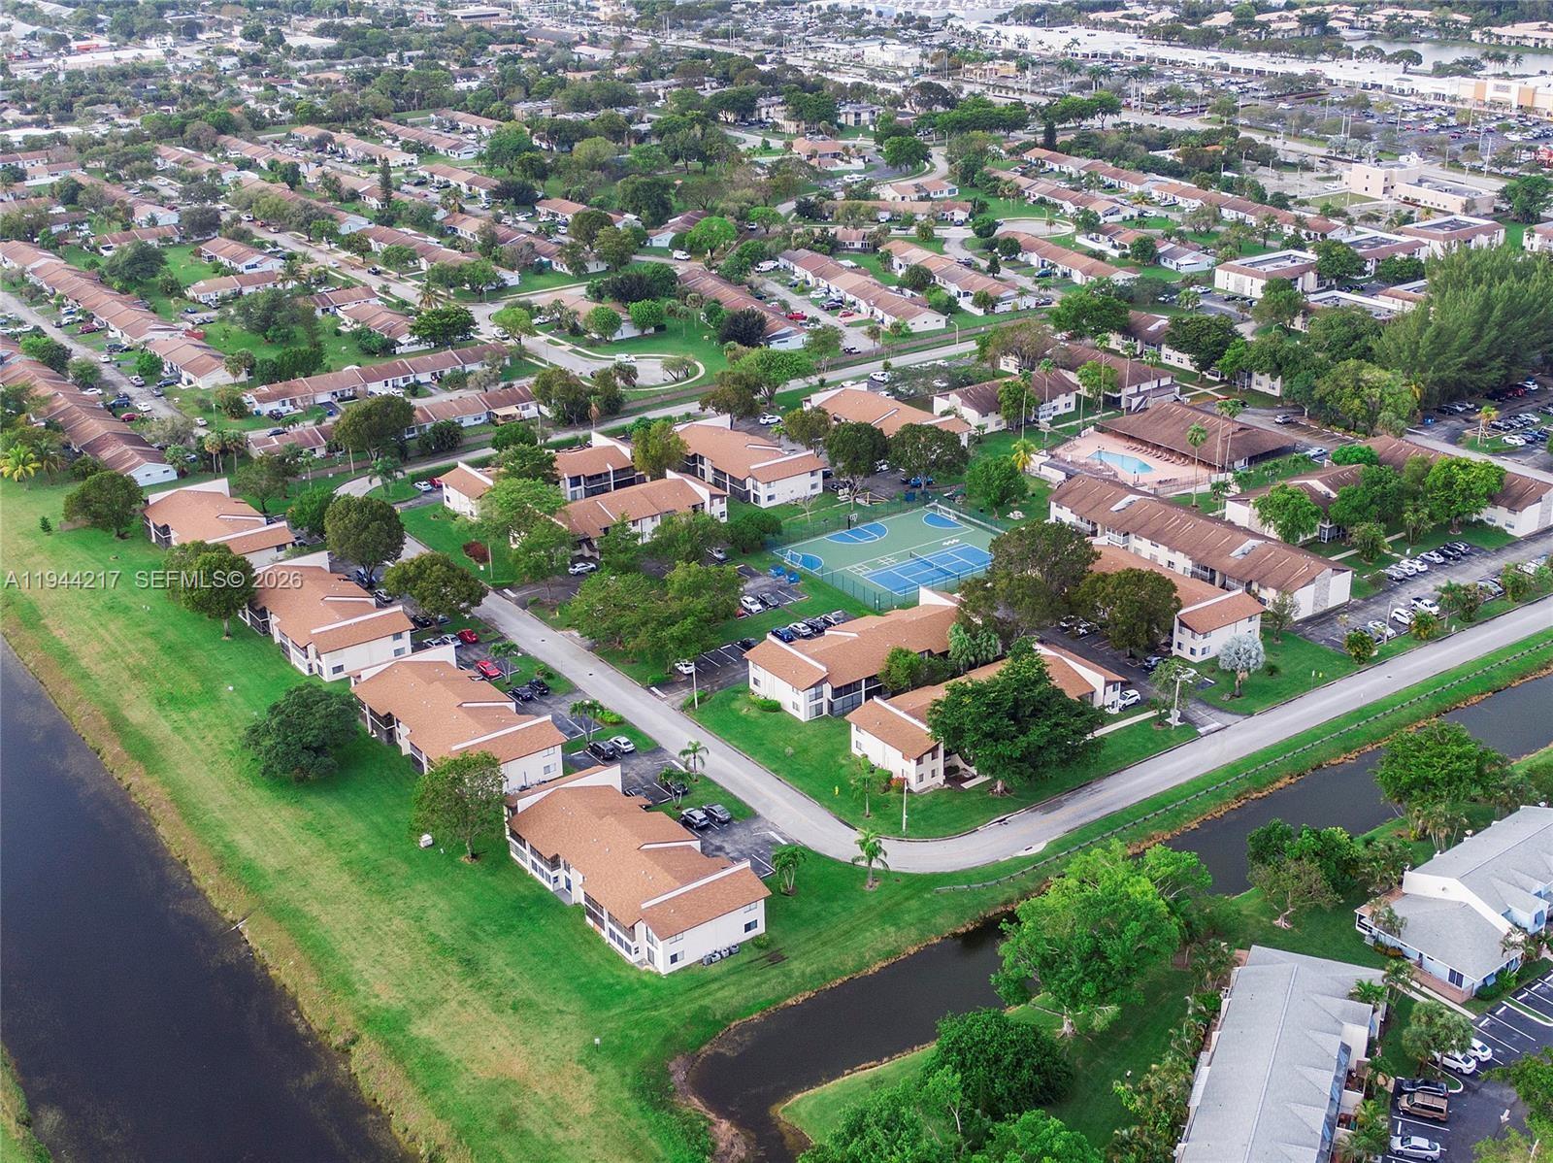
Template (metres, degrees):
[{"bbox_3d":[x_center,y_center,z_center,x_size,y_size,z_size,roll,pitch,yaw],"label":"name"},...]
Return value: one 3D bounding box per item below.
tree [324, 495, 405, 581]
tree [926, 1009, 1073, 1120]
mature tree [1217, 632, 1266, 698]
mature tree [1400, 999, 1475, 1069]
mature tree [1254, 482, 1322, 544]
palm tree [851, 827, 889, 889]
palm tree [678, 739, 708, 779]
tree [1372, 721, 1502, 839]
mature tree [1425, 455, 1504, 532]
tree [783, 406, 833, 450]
[{"bbox_3d":[-70.910,-6.580,317.680,13.480,15.350,13.480,-7,24,-12],"label":"tree"},{"bbox_3d":[23.210,49.550,191.200,15.040,7.120,14.640,2,23,7],"label":"tree"},{"bbox_3d":[68.413,12.400,269.895,7.100,9.900,7.000,-2,23,0],"label":"mature tree"},{"bbox_3d":[70.010,49.121,194.969,7.000,8.400,7.000,9,25,21],"label":"mature tree"},{"bbox_3d":[89.847,-11.169,323.125,11.400,12.190,11.400,-2,23,0],"label":"mature tree"},{"bbox_3d":[11.570,34.244,225.850,4.450,8.300,4.450,-2,23,0],"label":"palm tree"},{"bbox_3d":[-11.271,24.618,250.941,4.200,6.000,4.100,-2,23,0],"label":"palm tree"},{"bbox_3d":[83.134,25.491,231.640,15.520,15.760,15.520,-2,23,0],"label":"tree"},{"bbox_3d":[123.431,-15.400,327.964,14.000,13.300,13.300,-2,23,0],"label":"mature tree"},{"bbox_3d":[6.696,-30.606,377.633,9.830,10.750,9.830,-2,23,0],"label":"tree"}]

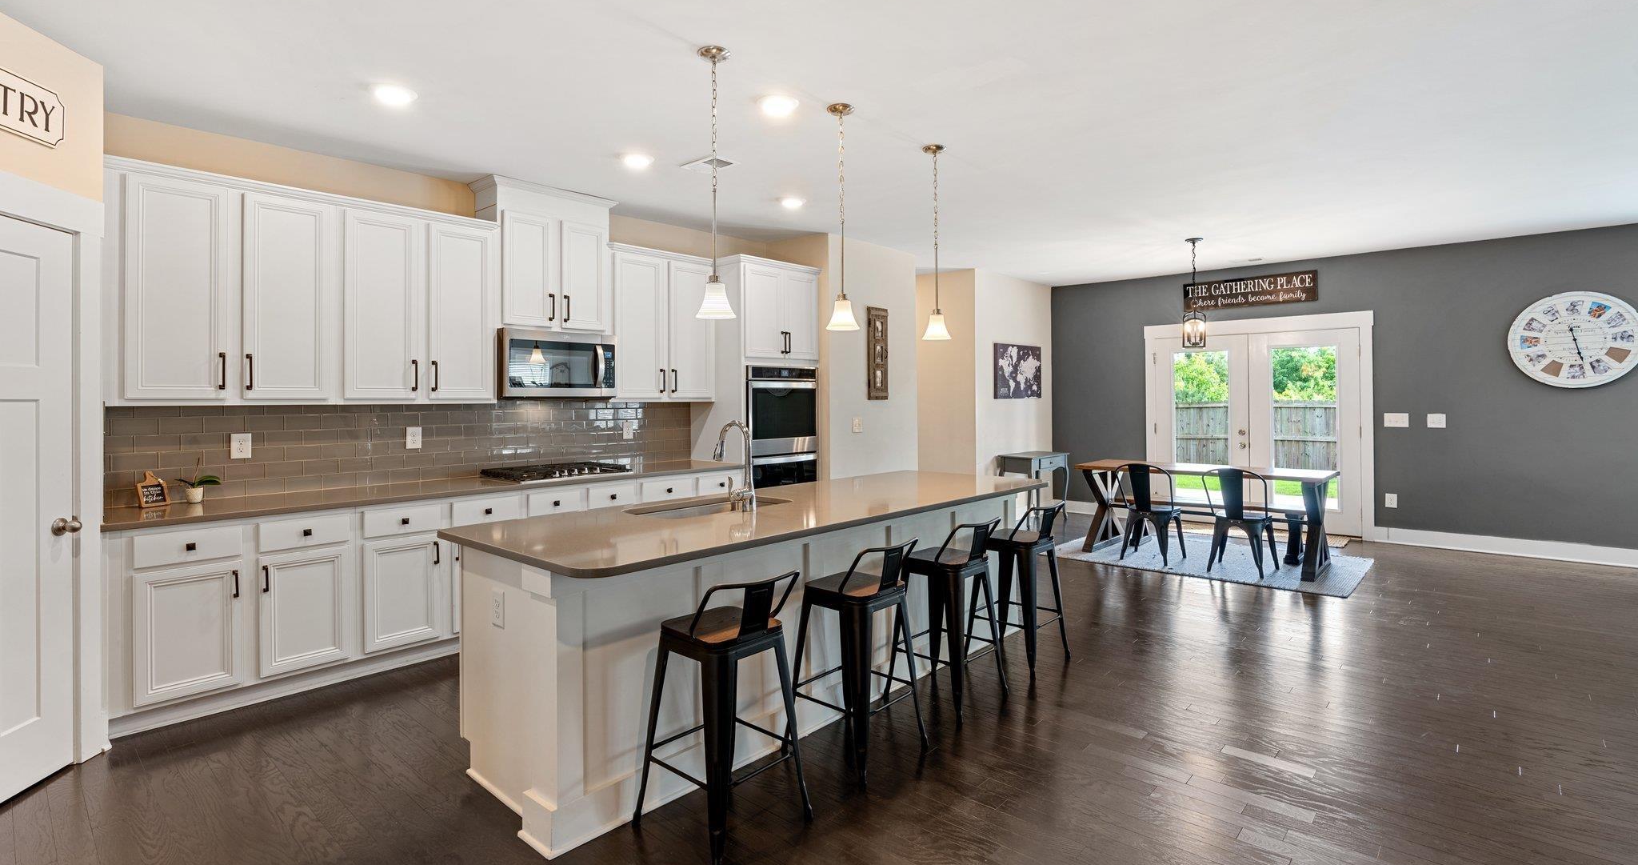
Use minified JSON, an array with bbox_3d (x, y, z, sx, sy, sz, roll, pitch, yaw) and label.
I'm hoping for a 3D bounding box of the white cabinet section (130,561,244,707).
[{"bbox_3d":[-2.917,0.857,3.332,0.500,0.562,0.367,1,2,43],"label":"white cabinet section"}]

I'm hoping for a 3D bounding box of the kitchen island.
[{"bbox_3d":[-0.047,0.767,3.400,1.030,0.890,2.890,2,3,42],"label":"kitchen island"}]

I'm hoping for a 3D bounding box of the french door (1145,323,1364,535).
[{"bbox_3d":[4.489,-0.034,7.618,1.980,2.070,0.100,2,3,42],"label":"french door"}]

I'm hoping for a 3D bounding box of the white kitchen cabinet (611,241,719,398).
[{"bbox_3d":[-1.218,-0.761,5.374,0.355,1.070,0.910,2,3,42],"label":"white kitchen cabinet"}]

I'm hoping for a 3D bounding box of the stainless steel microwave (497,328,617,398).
[{"bbox_3d":[-1.752,-0.426,4.711,0.420,0.408,0.754,1,2,42],"label":"stainless steel microwave"}]

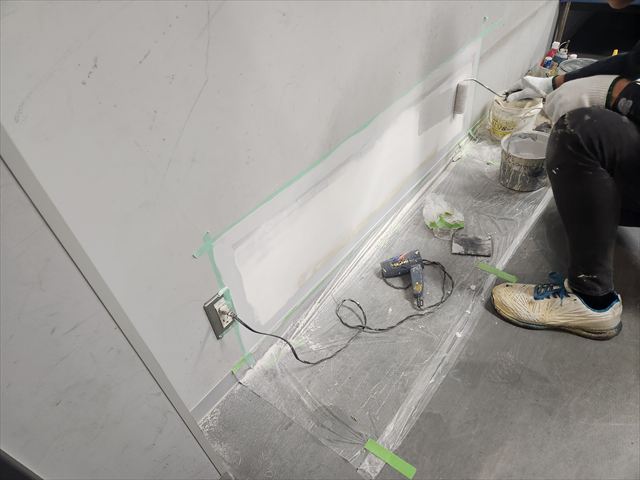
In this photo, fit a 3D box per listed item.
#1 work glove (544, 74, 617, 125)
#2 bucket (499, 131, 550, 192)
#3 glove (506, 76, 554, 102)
[{"bbox_3d":[0.658,-0.346,1.070,0.170,0.100,0.095,0,39,33],"label":"work glove"},{"bbox_3d":[0.781,-0.290,1.607,0.204,0.147,0.204,-4,42,3],"label":"bucket"},{"bbox_3d":[0.767,-0.549,1.550,0.165,0.075,0.088,-6,40,20],"label":"glove"}]

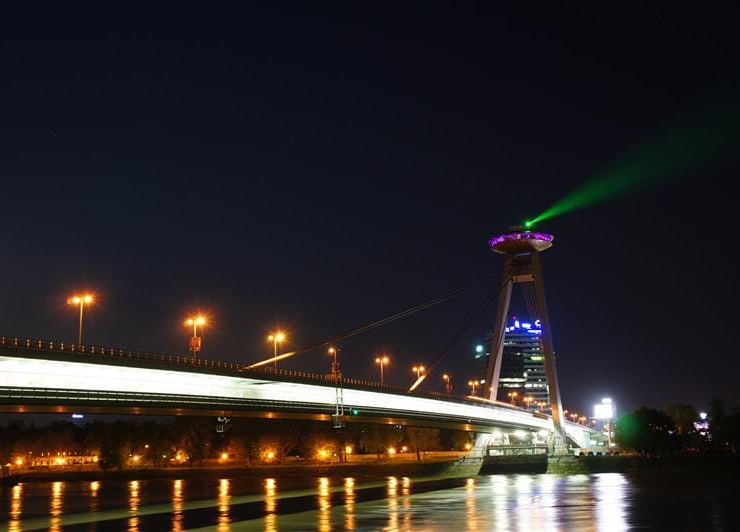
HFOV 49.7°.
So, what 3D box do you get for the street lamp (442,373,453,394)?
[{"bbox_3d":[23.202,35.367,235.335,2.800,7.100,0.500,-7,-14,24],"label":"street lamp"}]

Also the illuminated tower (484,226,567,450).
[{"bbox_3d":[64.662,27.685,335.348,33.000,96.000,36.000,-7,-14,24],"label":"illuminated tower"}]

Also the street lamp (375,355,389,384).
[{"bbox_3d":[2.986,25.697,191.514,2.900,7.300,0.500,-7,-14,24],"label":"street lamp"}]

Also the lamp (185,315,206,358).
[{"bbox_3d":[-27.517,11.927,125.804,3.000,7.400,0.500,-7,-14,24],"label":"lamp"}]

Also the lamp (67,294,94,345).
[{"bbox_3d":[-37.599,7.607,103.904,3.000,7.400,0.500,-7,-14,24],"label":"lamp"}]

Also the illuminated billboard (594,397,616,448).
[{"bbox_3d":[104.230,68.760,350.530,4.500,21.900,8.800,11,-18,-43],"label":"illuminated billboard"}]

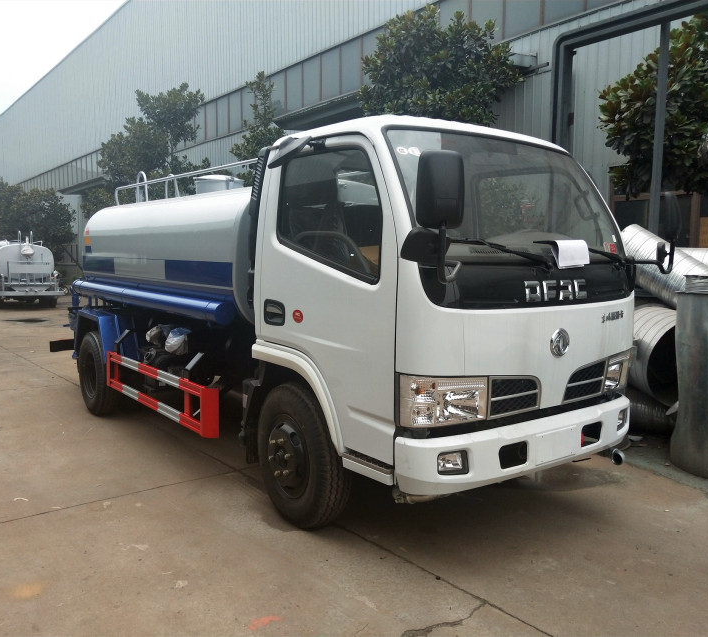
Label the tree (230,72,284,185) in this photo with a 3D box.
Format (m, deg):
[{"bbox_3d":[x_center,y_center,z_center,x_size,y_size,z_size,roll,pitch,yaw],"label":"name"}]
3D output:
[{"bbox_3d":[-2.083,-2.372,12.882,1.500,5.460,1.500,-2,6,-38],"label":"tree"}]

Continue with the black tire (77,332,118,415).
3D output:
[{"bbox_3d":[-2.415,0.511,5.842,0.210,0.780,0.780,-2,6,-38],"label":"black tire"}]

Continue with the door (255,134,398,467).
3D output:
[{"bbox_3d":[-0.115,-0.136,2.998,0.170,1.480,1.140,-2,6,-38],"label":"door"}]

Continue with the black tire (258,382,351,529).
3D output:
[{"bbox_3d":[-0.289,0.765,3.447,0.210,0.780,0.780,-1,5,-35],"label":"black tire"}]

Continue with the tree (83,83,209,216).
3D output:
[{"bbox_3d":[-5.861,-3.385,17.631,3.300,6.500,3.300,-2,6,-38],"label":"tree"}]

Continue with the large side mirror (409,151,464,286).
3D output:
[{"bbox_3d":[0.325,-0.398,2.420,0.200,0.510,0.130,0,5,-24],"label":"large side mirror"}]

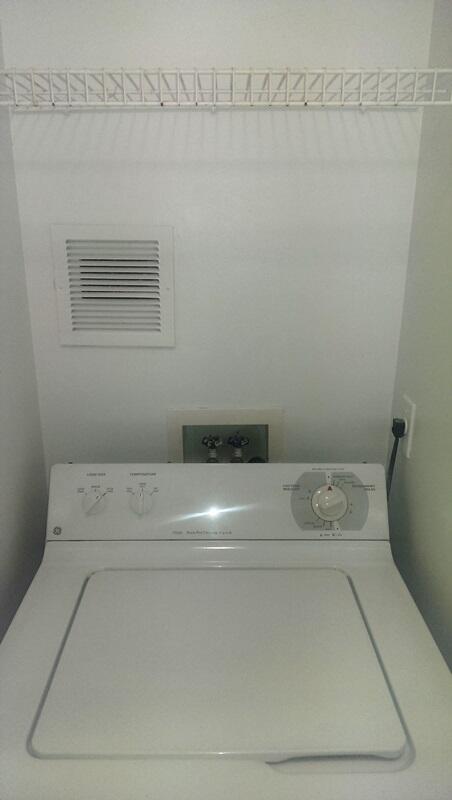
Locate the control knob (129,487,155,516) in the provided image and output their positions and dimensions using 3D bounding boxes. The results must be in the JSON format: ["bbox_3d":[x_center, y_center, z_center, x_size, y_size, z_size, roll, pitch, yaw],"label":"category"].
[{"bbox_3d":[-0.169,0.205,1.191,0.050,0.056,0.024,0,-6,-1],"label":"control knob"}]

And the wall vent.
[{"bbox_3d":[-0.230,-0.231,1.233,0.248,0.248,0.014,0,18,-1],"label":"wall vent"}]

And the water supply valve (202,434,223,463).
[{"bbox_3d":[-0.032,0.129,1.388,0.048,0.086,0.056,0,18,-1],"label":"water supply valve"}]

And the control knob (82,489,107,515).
[{"bbox_3d":[-0.263,0.204,1.190,0.048,0.052,0.024,0,-6,-1],"label":"control knob"}]

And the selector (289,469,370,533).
[{"bbox_3d":[0.212,0.204,1.191,0.159,0.119,0.034,0,-6,-1],"label":"selector"}]

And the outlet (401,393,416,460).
[{"bbox_3d":[0.372,0.054,1.228,0.008,0.115,0.071,0,18,-1],"label":"outlet"}]

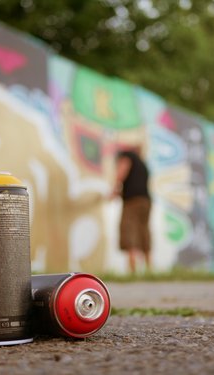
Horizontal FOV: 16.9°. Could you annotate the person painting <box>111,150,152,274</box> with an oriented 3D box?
[{"bbox_3d":[0.302,0.320,8.900,0.500,1.540,0.440,-7,-9,36],"label":"person painting"}]

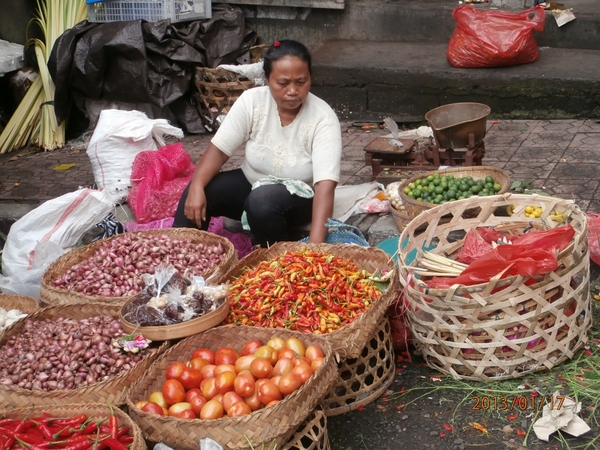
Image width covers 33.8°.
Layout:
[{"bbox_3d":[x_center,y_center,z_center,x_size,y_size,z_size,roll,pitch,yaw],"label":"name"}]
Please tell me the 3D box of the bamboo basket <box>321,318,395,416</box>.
[{"bbox_3d":[0.035,0.338,2.855,0.460,0.230,0.460,-8,20,0],"label":"bamboo basket"}]

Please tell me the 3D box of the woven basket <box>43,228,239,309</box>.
[{"bbox_3d":[-0.470,0.172,2.995,0.580,0.150,0.580,-12,21,-9],"label":"woven basket"}]

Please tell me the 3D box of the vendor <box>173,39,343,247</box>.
[{"bbox_3d":[-0.090,-0.205,3.470,0.570,0.840,0.620,-3,21,13],"label":"vendor"}]

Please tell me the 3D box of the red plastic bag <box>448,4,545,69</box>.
[{"bbox_3d":[0.937,-0.920,4.717,0.440,0.280,0.260,-4,21,12],"label":"red plastic bag"}]

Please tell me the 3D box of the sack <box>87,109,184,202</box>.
[{"bbox_3d":[-0.716,-0.325,4.250,0.370,0.370,0.290,-11,21,-9],"label":"sack"}]

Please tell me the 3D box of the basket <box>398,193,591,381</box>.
[{"bbox_3d":[0.590,0.173,2.955,0.570,0.330,0.570,-8,23,11],"label":"basket"}]

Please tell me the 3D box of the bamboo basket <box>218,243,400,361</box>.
[{"bbox_3d":[0.031,0.237,2.755,0.510,0.170,0.510,-7,25,0],"label":"bamboo basket"}]

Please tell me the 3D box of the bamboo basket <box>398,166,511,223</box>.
[{"bbox_3d":[0.524,-0.073,3.330,0.375,0.140,0.375,-5,21,9],"label":"bamboo basket"}]

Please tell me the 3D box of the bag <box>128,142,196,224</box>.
[{"bbox_3d":[-0.545,-0.166,3.910,0.260,0.290,0.220,-11,21,-7],"label":"bag"}]

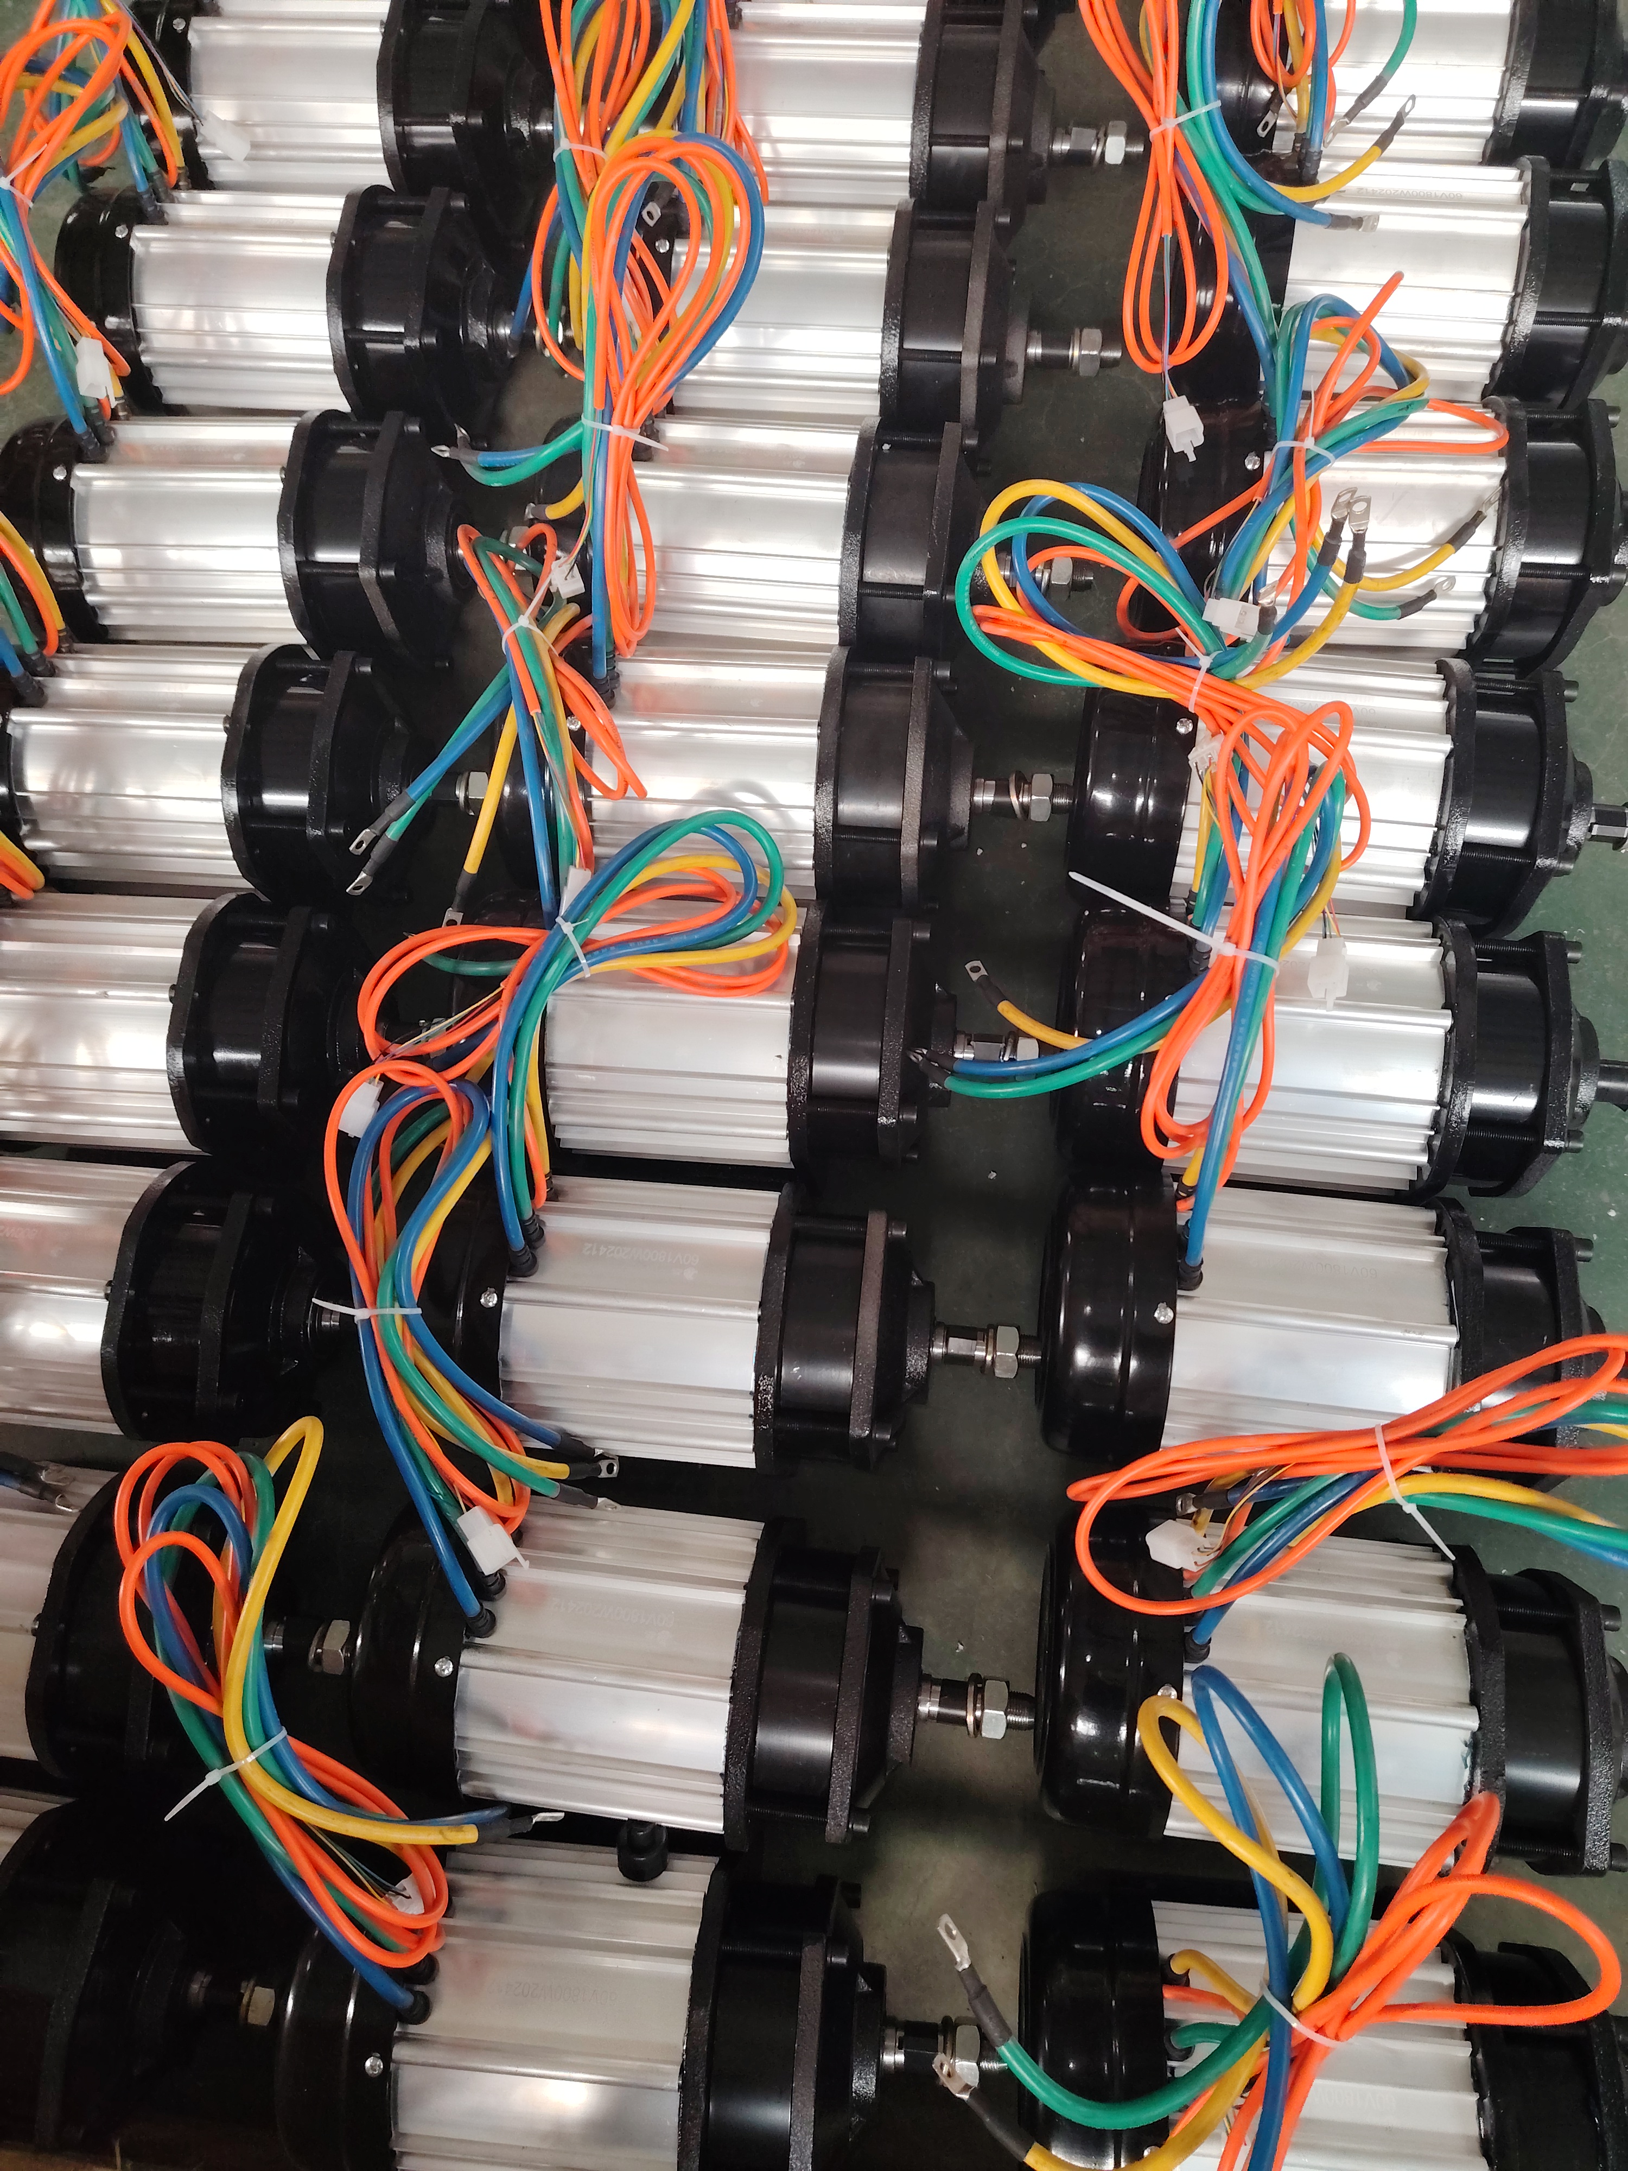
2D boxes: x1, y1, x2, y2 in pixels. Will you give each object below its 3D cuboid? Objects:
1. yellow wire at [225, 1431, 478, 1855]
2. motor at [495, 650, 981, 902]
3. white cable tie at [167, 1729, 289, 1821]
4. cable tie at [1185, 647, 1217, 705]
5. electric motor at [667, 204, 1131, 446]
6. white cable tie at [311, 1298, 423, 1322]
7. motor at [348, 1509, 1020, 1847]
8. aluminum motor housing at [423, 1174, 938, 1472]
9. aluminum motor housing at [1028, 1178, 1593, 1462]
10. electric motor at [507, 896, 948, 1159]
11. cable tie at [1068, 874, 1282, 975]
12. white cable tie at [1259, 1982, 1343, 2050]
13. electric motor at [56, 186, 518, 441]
[{"bbox_3d":[-0.213,0.248,0.650,0.078,0.095,0.190,-18,74,0],"label":"yellow wire"},{"bbox_3d":[-0.040,-0.179,0.861,0.262,0.150,0.150,4,75,4],"label":"motor"},{"bbox_3d":[-0.246,0.289,0.630,0.059,0.028,0.006,-35,76,-6],"label":"white cable tie"},{"bbox_3d":[0.186,-0.194,0.726,0.009,0.016,0.032,18,77,9],"label":"cable tie"},{"bbox_3d":[-0.001,-0.465,0.935,0.262,0.150,0.150,5,76,4],"label":"electric motor"},{"bbox_3d":[-0.212,0.105,0.714,0.053,0.027,0.008,5,76,4],"label":"white cable tie"},{"bbox_3d":[-0.052,0.286,0.739,0.321,0.150,0.150,5,76,4],"label":"motor"},{"bbox_3d":[-0.070,0.123,0.783,0.262,0.150,0.150,4,75,4],"label":"aluminum motor housing"},{"bbox_3d":[0.247,0.122,0.704,0.275,0.140,0.142,4,76,6],"label":"aluminum motor housing"},{"bbox_3d":[-0.054,-0.030,0.823,0.262,0.150,0.150,4,75,4],"label":"electric motor"},{"bbox_3d":[0.164,-0.074,0.688,0.104,0.018,0.007,27,79,11],"label":"cable tie"},{"bbox_3d":[0.177,0.339,0.552,0.031,0.020,0.005,36,81,13],"label":"white cable tie"},{"bbox_3d":[-0.325,-0.485,0.956,0.262,0.150,0.150,4,75,4],"label":"electric motor"}]

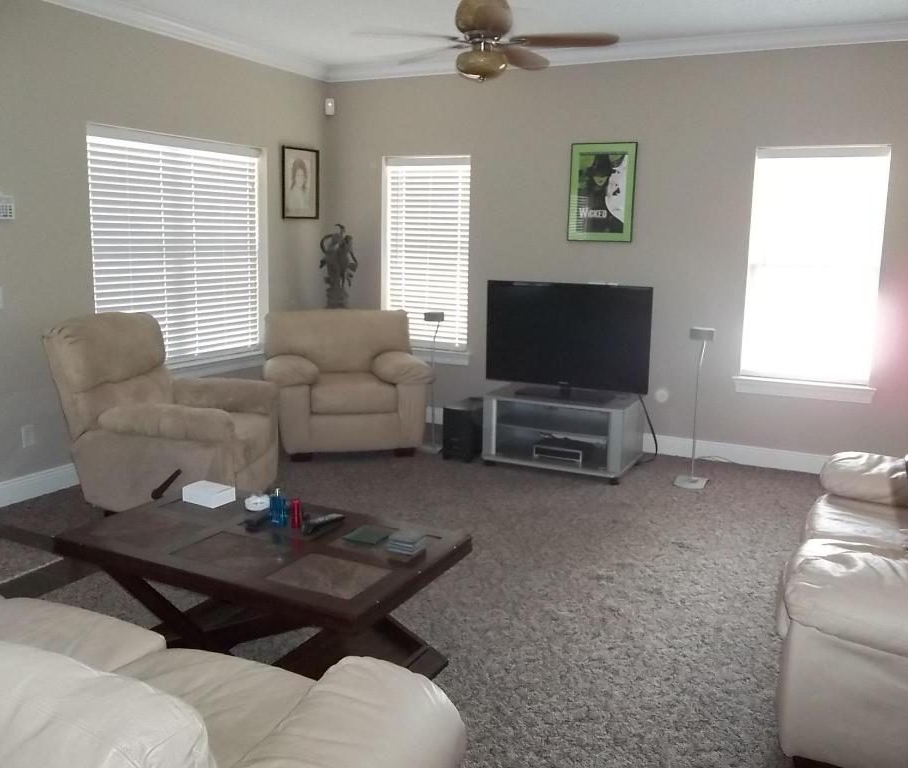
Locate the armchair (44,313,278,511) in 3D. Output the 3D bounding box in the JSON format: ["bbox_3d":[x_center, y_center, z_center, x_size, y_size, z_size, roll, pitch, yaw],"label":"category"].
[{"bbox_3d":[-1.554,0.126,4.386,1.010,1.000,0.820,2,11,5],"label":"armchair"}]

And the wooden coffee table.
[{"bbox_3d":[-0.686,0.777,2.928,1.326,0.458,0.702,6,12,24],"label":"wooden coffee table"}]

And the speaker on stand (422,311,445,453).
[{"bbox_3d":[-0.149,-0.008,5.669,0.166,0.975,0.166,2,11,7],"label":"speaker on stand"}]

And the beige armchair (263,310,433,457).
[{"bbox_3d":[-0.751,-0.022,5.794,1.131,0.936,0.936,-1,11,-9],"label":"beige armchair"}]

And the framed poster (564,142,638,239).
[{"bbox_3d":[1.026,-1.328,5.555,0.463,0.673,0.029,6,12,24],"label":"framed poster"}]

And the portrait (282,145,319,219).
[{"bbox_3d":[-1.167,-1.529,6.101,0.030,0.530,0.457,6,12,26],"label":"portrait"}]

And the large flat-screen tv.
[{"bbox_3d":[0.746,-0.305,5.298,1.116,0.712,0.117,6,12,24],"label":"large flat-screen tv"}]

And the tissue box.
[{"bbox_3d":[-0.932,0.420,3.047,0.158,0.052,0.112,7,12,29],"label":"tissue box"}]

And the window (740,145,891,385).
[{"bbox_3d":[2.230,-0.725,4.976,0.745,1.445,0.100,6,12,26],"label":"window"}]

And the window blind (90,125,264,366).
[{"bbox_3d":[-1.760,-0.862,5.278,0.068,1.462,1.460,6,12,24],"label":"window blind"}]

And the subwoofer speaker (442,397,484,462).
[{"bbox_3d":[0.098,0.307,5.393,0.195,0.345,0.385,6,12,23],"label":"subwoofer speaker"}]

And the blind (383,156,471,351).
[{"bbox_3d":[-0.212,-1.021,6.252,0.741,1.453,0.068,6,12,24],"label":"blind"}]

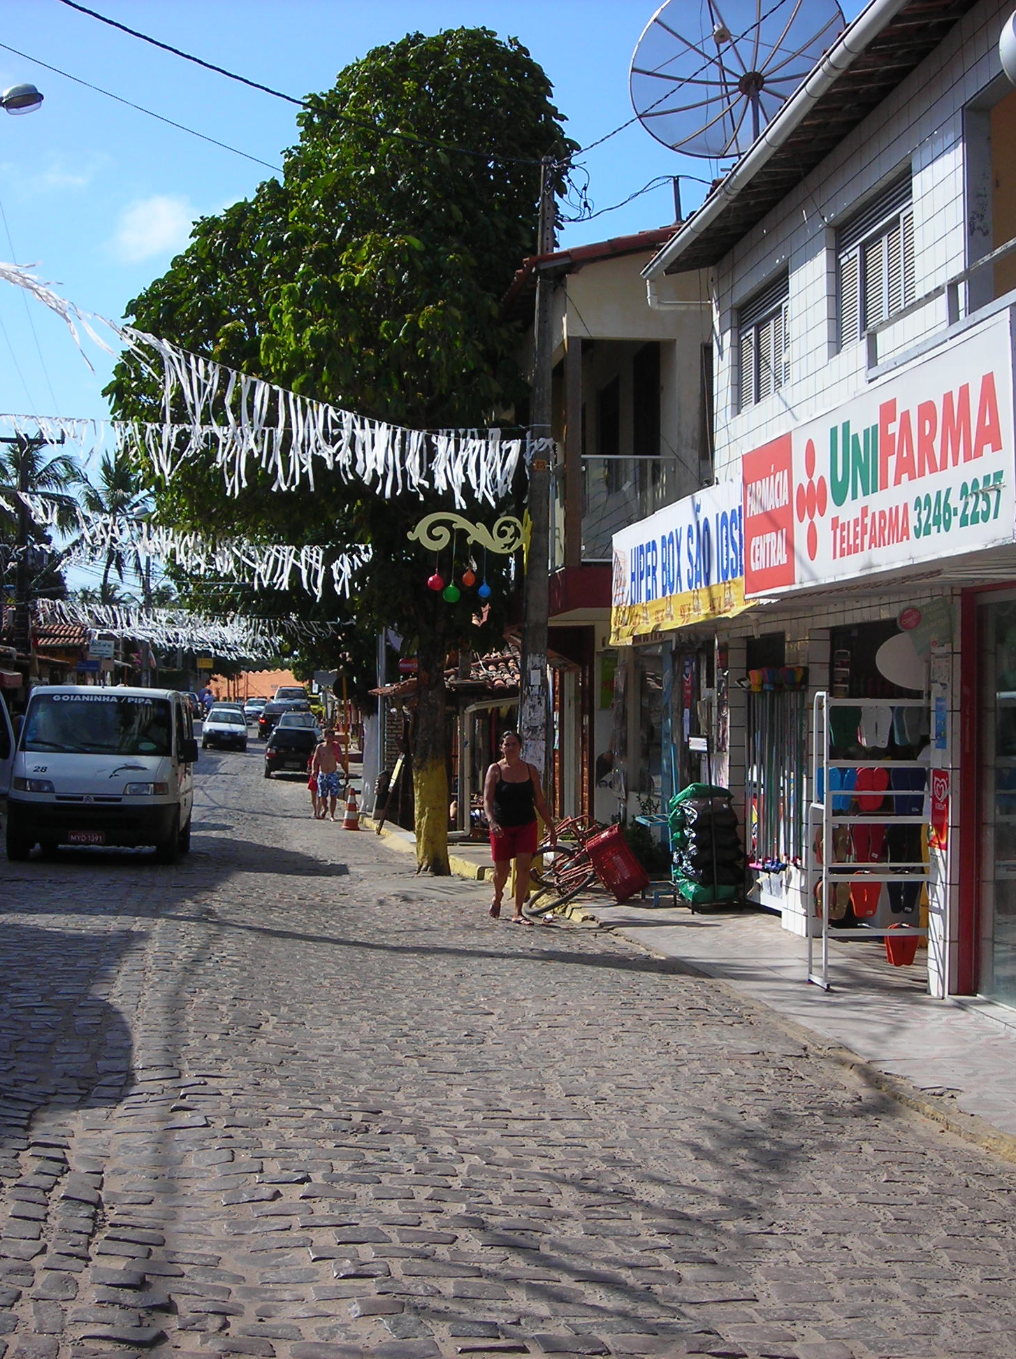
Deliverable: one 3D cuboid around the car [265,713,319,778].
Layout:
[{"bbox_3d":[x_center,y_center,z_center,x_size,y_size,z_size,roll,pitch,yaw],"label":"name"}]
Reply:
[{"bbox_3d":[-6.000,1.940,55.500,1.650,1.500,3.900,0,-1,-6],"label":"car"}]

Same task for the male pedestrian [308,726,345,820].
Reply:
[{"bbox_3d":[-3.190,1.655,35.200,0.570,1.690,0.400,0,-1,-6],"label":"male pedestrian"}]

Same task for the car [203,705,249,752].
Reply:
[{"bbox_3d":[-10.100,1.780,71.000,1.650,1.430,3.900,0,-1,-7],"label":"car"}]

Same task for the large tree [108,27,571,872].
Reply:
[{"bbox_3d":[-1.880,-2.580,22.400,5.200,9.450,5.000,0,-1,-6],"label":"large tree"}]

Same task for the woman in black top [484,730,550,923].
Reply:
[{"bbox_3d":[0.070,1.225,16.600,0.550,1.610,0.420,0,-1,0],"label":"woman in black top"}]

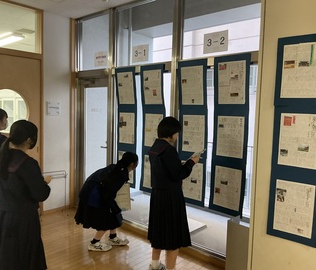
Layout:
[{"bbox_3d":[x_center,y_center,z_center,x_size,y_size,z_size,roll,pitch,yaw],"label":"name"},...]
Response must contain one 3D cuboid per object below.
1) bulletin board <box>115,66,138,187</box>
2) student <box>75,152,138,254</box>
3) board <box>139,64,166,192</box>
[{"bbox_3d":[-0.443,-0.102,4.035,0.385,1.615,0.060,5,6,39],"label":"bulletin board"},{"bbox_3d":[-0.602,0.792,3.511,0.760,1.138,0.460,0,5,-20],"label":"student"},{"bbox_3d":[-0.062,-0.075,3.635,0.385,1.575,0.060,5,6,40],"label":"board"}]

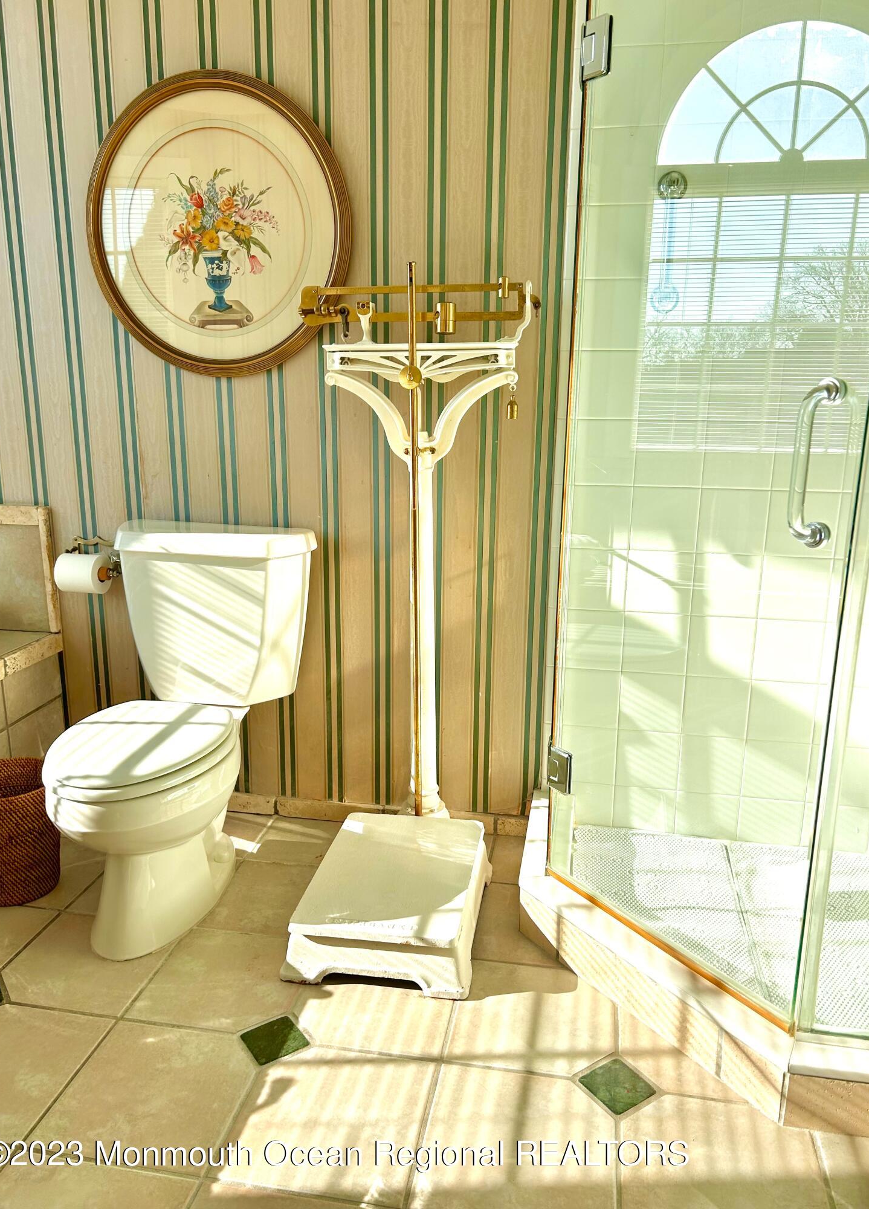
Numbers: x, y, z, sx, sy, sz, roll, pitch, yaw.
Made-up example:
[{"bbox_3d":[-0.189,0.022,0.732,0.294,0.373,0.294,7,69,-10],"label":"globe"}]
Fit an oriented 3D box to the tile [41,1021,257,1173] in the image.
[{"bbox_3d":[-0.467,0.822,1.531,0.297,0.010,0.297,3,14,10],"label":"tile"}]

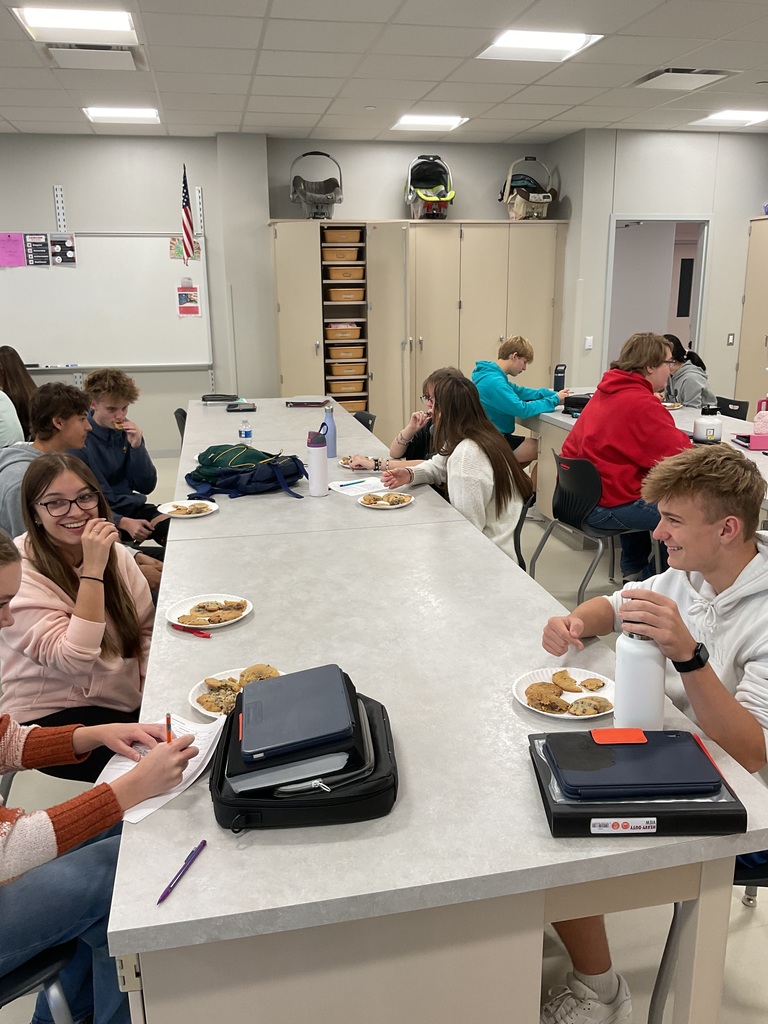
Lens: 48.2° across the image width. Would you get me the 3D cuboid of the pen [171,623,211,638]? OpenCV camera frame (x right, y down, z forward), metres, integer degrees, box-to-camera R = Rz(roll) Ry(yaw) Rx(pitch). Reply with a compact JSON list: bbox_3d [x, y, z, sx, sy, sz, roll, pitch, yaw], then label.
[{"bbox_3d":[-0.473,0.292,2.104,0.140,0.011,0.012,8,17,31],"label":"pen"}]

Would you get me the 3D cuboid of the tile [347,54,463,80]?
[{"bbox_3d":[0.141,-2.727,5.262,0.605,0.020,0.605,-4,15,-11],"label":"tile"}]

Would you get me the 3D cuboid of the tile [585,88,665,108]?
[{"bbox_3d":[1.811,-2.999,6.208,0.605,0.020,0.605,-4,15,-11],"label":"tile"}]

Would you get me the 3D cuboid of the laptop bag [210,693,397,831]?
[{"bbox_3d":[-0.136,0.420,1.503,0.290,0.068,0.325,-2,15,-4],"label":"laptop bag"}]

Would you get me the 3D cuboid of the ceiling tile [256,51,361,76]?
[{"bbox_3d":[-0.457,-2.690,5.147,0.605,0.020,0.605,-4,15,-11],"label":"ceiling tile"}]

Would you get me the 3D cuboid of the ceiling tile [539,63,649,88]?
[{"bbox_3d":[1.334,-2.809,5.515,0.605,0.020,0.605,-4,15,-11],"label":"ceiling tile"}]

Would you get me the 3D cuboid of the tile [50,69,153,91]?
[{"bbox_3d":[-1.777,-2.793,5.539,0.603,0.022,0.603,-3,15,-11],"label":"tile"}]

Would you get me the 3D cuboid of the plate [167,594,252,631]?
[{"bbox_3d":[-0.445,0.258,2.186,0.222,0.021,0.222,-1,15,0],"label":"plate"}]

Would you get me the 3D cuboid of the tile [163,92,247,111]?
[{"bbox_3d":[-1.300,-2.970,6.213,0.605,0.020,0.605,-3,15,-11],"label":"tile"}]

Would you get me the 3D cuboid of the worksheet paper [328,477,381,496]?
[{"bbox_3d":[-0.069,-0.113,3.685,0.279,0.004,0.216,-9,17,-30],"label":"worksheet paper"}]

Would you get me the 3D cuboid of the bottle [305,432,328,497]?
[{"bbox_3d":[-0.266,-0.192,3.441,0.077,0.256,0.077,-1,15,0],"label":"bottle"}]

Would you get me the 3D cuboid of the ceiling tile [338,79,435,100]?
[{"bbox_3d":[0.015,-2.890,5.864,0.605,0.020,0.605,-3,15,-11],"label":"ceiling tile"}]

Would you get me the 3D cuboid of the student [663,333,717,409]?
[{"bbox_3d":[2.157,-0.640,6.112,0.720,1.240,0.470,-3,15,-8],"label":"student"}]

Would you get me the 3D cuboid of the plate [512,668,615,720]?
[{"bbox_3d":[0.371,0.373,1.738,0.225,0.022,0.225,-1,15,0],"label":"plate"}]

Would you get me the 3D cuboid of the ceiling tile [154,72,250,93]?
[{"bbox_3d":[-1.179,-2.829,5.653,0.603,0.022,0.603,-3,15,-11],"label":"ceiling tile"}]

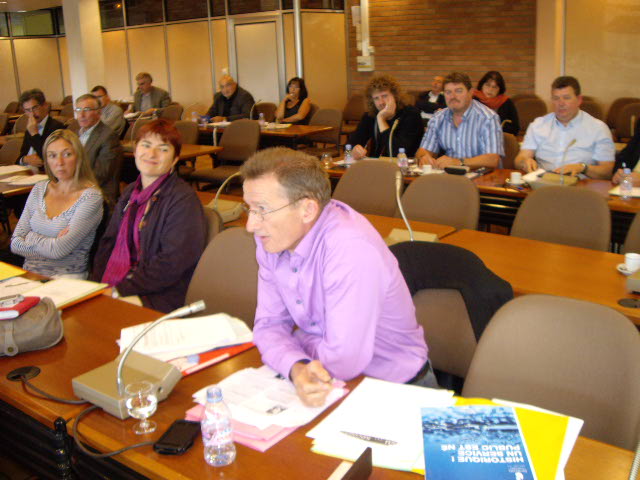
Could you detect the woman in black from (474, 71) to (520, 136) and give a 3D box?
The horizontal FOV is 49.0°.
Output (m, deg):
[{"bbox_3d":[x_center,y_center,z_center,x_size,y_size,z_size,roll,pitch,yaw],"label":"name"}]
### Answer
[{"bbox_3d":[1.543,-0.837,6.199,0.520,1.240,0.750,8,19,37],"label":"woman in black"}]

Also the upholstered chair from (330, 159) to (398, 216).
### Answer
[{"bbox_3d":[0.155,0.022,3.923,0.480,0.885,0.570,8,18,35],"label":"upholstered chair"}]

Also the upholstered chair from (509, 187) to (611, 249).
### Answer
[{"bbox_3d":[0.994,0.230,3.271,0.500,0.890,0.580,12,20,42],"label":"upholstered chair"}]

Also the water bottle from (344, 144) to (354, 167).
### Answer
[{"bbox_3d":[0.204,-0.605,4.958,0.062,0.170,0.062,-2,15,1],"label":"water bottle"}]

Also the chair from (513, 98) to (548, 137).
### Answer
[{"bbox_3d":[2.377,-1.237,8.416,0.500,0.890,0.580,11,20,40],"label":"chair"}]

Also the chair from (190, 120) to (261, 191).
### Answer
[{"bbox_3d":[-0.919,-0.762,7.218,0.500,0.890,0.580,11,20,41],"label":"chair"}]

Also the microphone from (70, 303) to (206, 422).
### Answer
[{"bbox_3d":[-0.413,0.250,1.655,0.210,0.205,0.270,10,19,39],"label":"microphone"}]

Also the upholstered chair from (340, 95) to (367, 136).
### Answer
[{"bbox_3d":[0.408,-1.537,9.917,0.500,0.930,0.570,7,18,34],"label":"upholstered chair"}]

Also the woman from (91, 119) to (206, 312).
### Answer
[{"bbox_3d":[-0.697,0.197,2.718,0.560,1.280,0.760,6,17,31],"label":"woman"}]

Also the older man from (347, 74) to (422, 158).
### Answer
[{"bbox_3d":[0.427,-0.440,4.938,0.620,1.300,0.780,8,18,37],"label":"older man"}]

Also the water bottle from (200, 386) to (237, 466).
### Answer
[{"bbox_3d":[-0.198,0.347,1.337,0.063,0.157,0.063,-3,15,0],"label":"water bottle"}]

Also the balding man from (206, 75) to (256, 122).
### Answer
[{"bbox_3d":[-0.985,-1.212,8.032,0.620,1.280,0.800,5,17,28],"label":"balding man"}]

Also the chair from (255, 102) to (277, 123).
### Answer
[{"bbox_3d":[-0.851,-1.285,9.089,0.500,0.890,0.580,10,19,38],"label":"chair"}]

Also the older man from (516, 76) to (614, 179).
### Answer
[{"bbox_3d":[1.455,-0.316,4.133,0.650,1.280,0.800,10,20,40],"label":"older man"}]

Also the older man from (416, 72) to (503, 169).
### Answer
[{"bbox_3d":[0.936,-0.409,4.586,0.620,1.300,0.800,9,19,37],"label":"older man"}]

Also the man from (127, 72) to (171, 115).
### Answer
[{"bbox_3d":[-2.092,-1.358,8.798,0.600,1.280,0.800,4,16,23],"label":"man"}]

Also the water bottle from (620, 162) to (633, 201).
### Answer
[{"bbox_3d":[1.621,-0.305,3.697,0.063,0.180,0.063,11,20,40],"label":"water bottle"}]

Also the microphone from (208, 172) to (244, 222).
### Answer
[{"bbox_3d":[-0.425,-0.207,3.329,0.200,0.210,0.240,10,19,39],"label":"microphone"}]

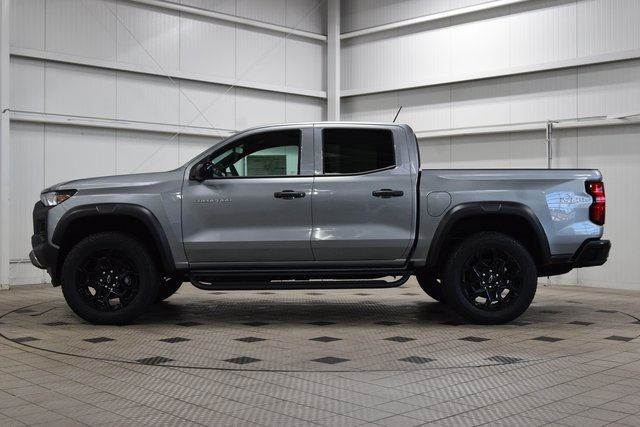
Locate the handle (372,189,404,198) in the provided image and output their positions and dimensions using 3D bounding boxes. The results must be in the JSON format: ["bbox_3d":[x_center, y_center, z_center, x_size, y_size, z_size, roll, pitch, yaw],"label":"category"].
[{"bbox_3d":[0.597,-0.174,7.185,0.268,0.072,0.060,0,1,-1],"label":"handle"}]

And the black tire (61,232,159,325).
[{"bbox_3d":[-1.838,0.570,7.224,0.800,0.800,0.270,0,1,-1],"label":"black tire"}]

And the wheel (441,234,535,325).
[{"bbox_3d":[1.498,0.575,7.300,0.800,0.800,0.270,0,1,-1],"label":"wheel"}]

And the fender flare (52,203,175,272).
[{"bbox_3d":[-1.810,0.212,7.155,1.080,0.605,0.130,0,1,-1],"label":"fender flare"}]

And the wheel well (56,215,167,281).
[{"bbox_3d":[-1.812,0.295,7.220,0.970,0.570,0.300,0,0,-2],"label":"wheel well"}]

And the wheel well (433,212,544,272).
[{"bbox_3d":[1.477,0.272,7.310,1.020,0.530,0.300,0,0,-2],"label":"wheel well"}]

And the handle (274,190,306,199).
[{"bbox_3d":[-0.265,-0.165,7.165,0.268,0.072,0.060,0,1,-1],"label":"handle"}]

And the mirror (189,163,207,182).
[{"bbox_3d":[-1.066,-0.356,7.090,0.160,0.190,0.270,0,0,-2],"label":"mirror"}]

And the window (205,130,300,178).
[{"bbox_3d":[-0.617,-0.532,7.310,0.880,0.475,0.075,0,-20,-1],"label":"window"}]

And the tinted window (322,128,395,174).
[{"bbox_3d":[0.348,-0.556,7.330,0.650,0.450,0.070,0,-20,-1],"label":"tinted window"}]

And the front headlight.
[{"bbox_3d":[-2.300,-0.134,7.250,0.360,0.160,0.360,0,0,-2],"label":"front headlight"}]

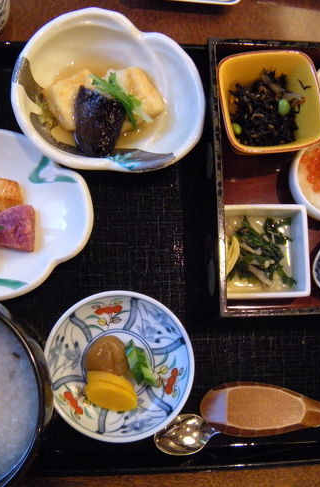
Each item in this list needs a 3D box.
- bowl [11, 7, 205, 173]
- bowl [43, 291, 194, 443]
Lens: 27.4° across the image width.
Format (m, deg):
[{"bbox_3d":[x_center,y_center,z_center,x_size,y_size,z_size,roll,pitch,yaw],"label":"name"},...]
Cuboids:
[{"bbox_3d":[-0.041,-0.116,0.543,0.153,0.056,0.135,11,79,-5],"label":"bowl"},{"bbox_3d":[-0.032,0.096,0.521,0.116,0.031,0.116,1,80,-7],"label":"bowl"}]

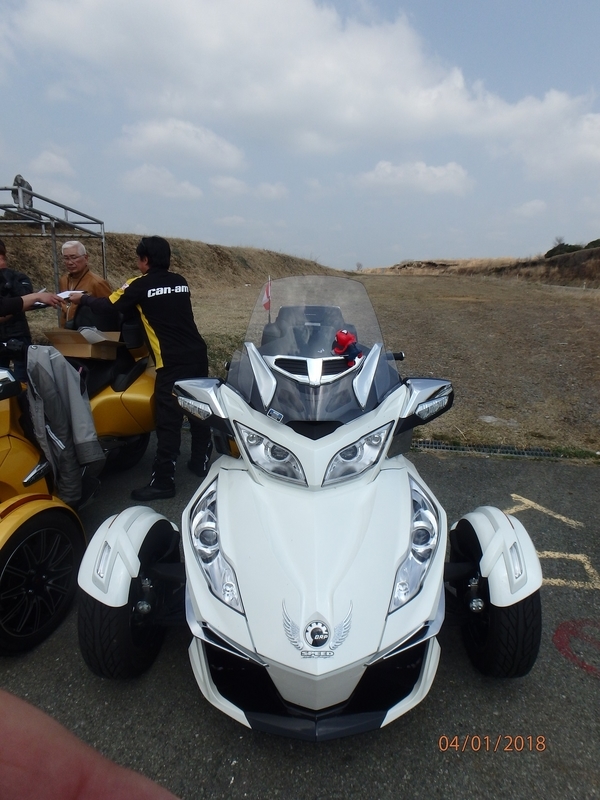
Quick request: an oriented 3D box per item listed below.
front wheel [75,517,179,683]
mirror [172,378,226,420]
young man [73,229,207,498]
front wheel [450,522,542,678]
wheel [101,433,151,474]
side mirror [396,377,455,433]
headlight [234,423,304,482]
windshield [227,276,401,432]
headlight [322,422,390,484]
[{"bbox_3d":[-0.652,0.765,1.907,0.175,0.570,0.570,1,14,3],"label":"front wheel"},{"bbox_3d":[-0.440,0.002,2.130,0.235,0.165,0.180,1,14,3],"label":"mirror"},{"bbox_3d":[-1.020,-0.207,3.357,0.740,1.710,0.580,9,17,33],"label":"young man"},{"bbox_3d":[0.757,0.765,1.907,0.175,0.570,0.570,1,14,3],"label":"front wheel"},{"bbox_3d":[-1.410,0.259,3.759,0.210,0.600,0.600,3,15,13],"label":"wheel"},{"bbox_3d":[0.545,0.011,2.133,0.250,0.190,0.190,0,14,-1],"label":"side mirror"},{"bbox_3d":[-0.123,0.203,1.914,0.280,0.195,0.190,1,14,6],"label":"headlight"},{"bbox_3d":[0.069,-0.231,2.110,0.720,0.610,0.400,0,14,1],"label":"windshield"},{"bbox_3d":[0.245,0.203,1.914,0.280,0.195,0.190,-1,14,-4],"label":"headlight"}]

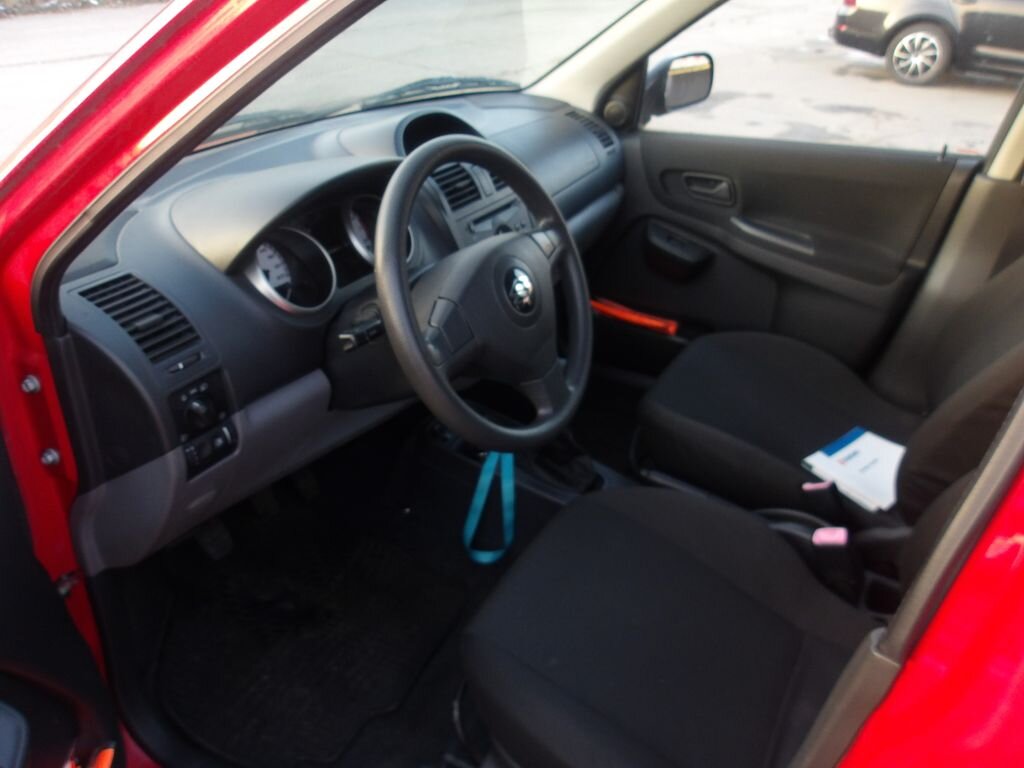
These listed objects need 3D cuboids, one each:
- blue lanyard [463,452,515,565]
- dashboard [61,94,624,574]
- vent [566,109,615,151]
[{"bbox_3d":[-0.034,0.194,1.265,0.072,0.200,0.030,3,30,-1],"label":"blue lanyard"},{"bbox_3d":[-0.156,-0.246,1.385,0.410,0.480,1.320,19,34,23],"label":"dashboard"},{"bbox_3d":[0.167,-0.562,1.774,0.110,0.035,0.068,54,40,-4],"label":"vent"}]

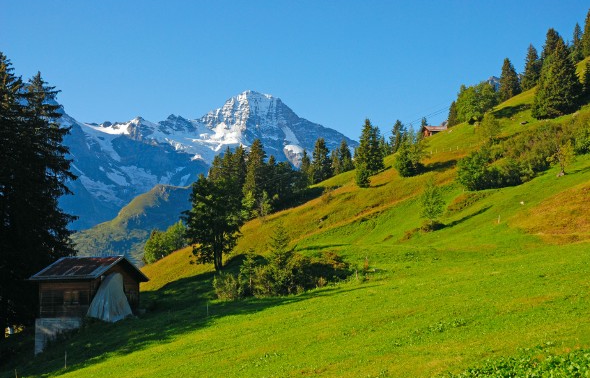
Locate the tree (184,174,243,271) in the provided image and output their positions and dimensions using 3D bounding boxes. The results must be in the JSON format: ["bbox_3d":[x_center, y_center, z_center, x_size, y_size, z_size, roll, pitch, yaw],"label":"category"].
[{"bbox_3d":[-8.284,3.405,95.000,5.719,9.612,5.719,0,-7,0],"label":"tree"}]

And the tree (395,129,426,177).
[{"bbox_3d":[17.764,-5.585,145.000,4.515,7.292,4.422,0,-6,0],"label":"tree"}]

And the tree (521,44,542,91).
[{"bbox_3d":[67.058,-34.451,265.000,6.051,12.847,6.051,0,-7,0],"label":"tree"}]

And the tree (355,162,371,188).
[{"bbox_3d":[14.445,-2.889,200.000,3.321,5.480,3.321,0,-7,0],"label":"tree"}]

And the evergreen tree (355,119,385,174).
[{"bbox_3d":[17.935,-10.232,225.000,7.006,13.279,7.006,0,-7,0],"label":"evergreen tree"}]

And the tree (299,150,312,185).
[{"bbox_3d":[2.236,-4.371,190.000,2.564,6.912,2.511,0,-6,0],"label":"tree"}]

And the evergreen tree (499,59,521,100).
[{"bbox_3d":[43.607,-22.159,190.000,4.338,8.742,4.249,0,-6,0],"label":"evergreen tree"}]

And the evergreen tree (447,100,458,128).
[{"bbox_3d":[49.337,-23.117,290.000,4.515,8.558,4.515,0,-7,0],"label":"evergreen tree"}]

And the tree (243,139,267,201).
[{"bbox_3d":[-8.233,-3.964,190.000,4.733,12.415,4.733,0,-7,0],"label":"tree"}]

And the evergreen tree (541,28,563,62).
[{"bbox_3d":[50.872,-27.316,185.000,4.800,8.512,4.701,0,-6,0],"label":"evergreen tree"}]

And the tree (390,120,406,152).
[{"bbox_3d":[21.490,-10.745,195.000,3.441,7.094,3.370,0,-6,0],"label":"tree"}]

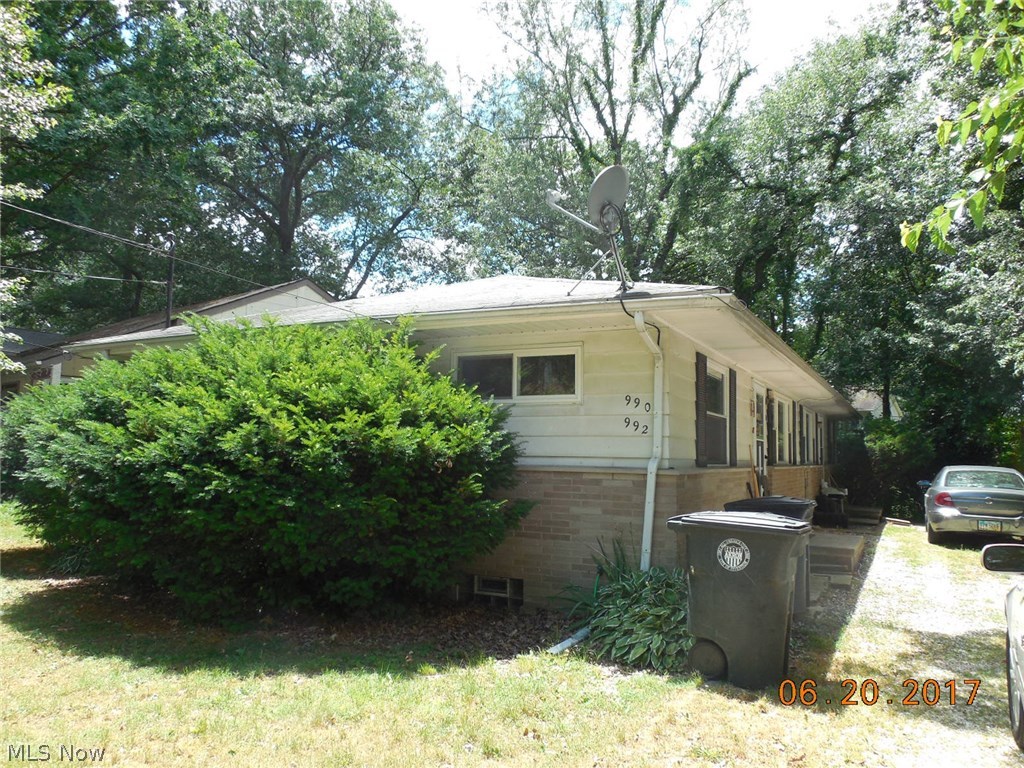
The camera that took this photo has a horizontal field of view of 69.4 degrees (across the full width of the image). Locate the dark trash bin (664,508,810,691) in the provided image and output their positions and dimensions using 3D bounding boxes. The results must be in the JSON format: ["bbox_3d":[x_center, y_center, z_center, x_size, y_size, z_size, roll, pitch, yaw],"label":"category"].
[{"bbox_3d":[1.632,1.467,5.209,0.860,1.100,0.700,-2,-6,27],"label":"dark trash bin"}]

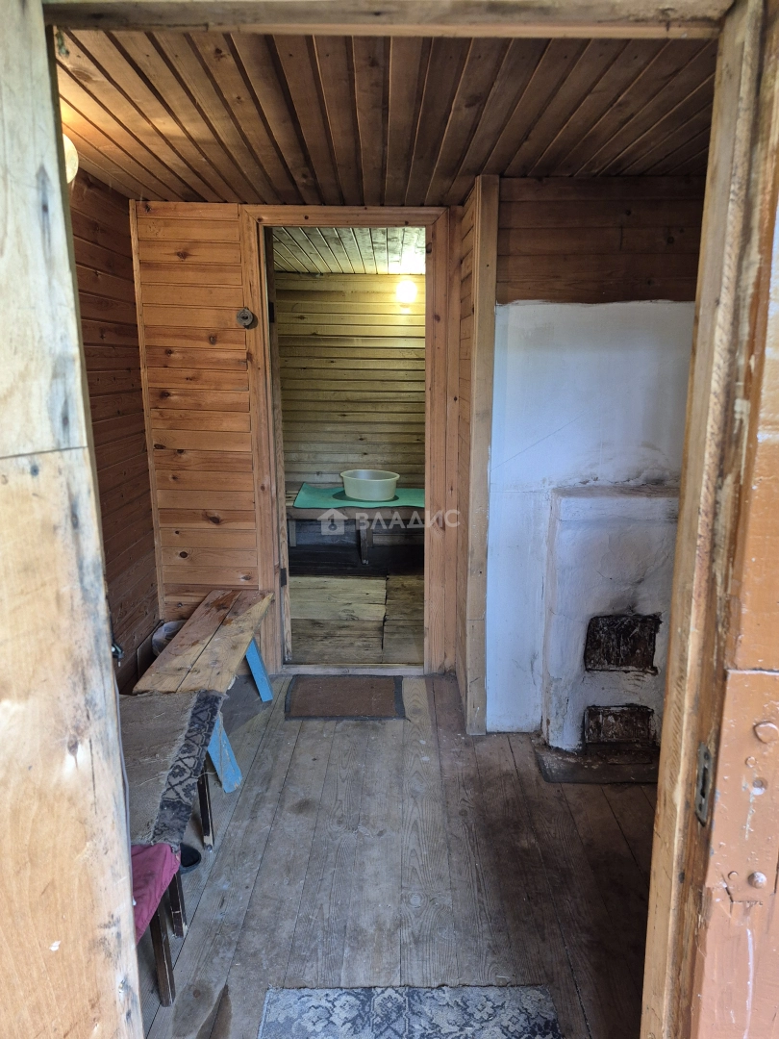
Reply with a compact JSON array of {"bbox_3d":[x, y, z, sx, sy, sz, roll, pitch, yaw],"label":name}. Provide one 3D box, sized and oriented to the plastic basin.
[{"bbox_3d":[-0.143,-0.262,5.250,0.450,0.165,0.450,1,12,0],"label":"plastic basin"}]

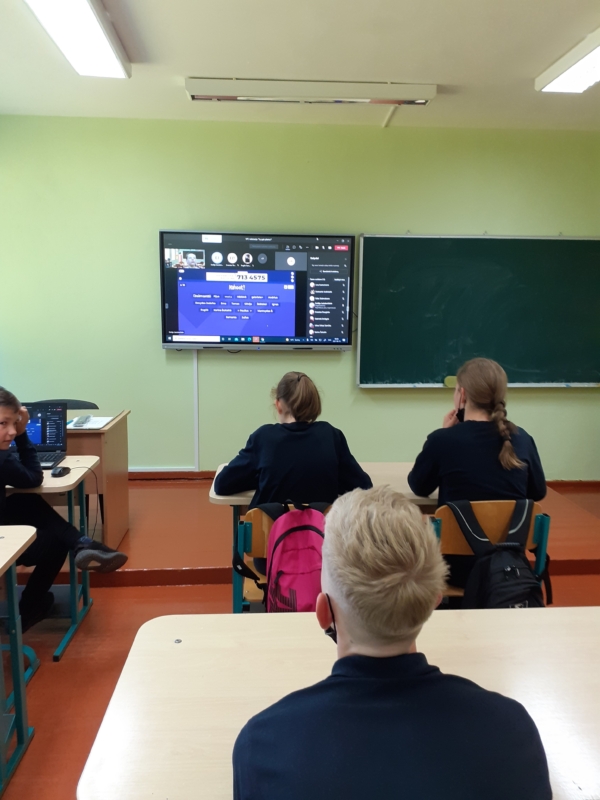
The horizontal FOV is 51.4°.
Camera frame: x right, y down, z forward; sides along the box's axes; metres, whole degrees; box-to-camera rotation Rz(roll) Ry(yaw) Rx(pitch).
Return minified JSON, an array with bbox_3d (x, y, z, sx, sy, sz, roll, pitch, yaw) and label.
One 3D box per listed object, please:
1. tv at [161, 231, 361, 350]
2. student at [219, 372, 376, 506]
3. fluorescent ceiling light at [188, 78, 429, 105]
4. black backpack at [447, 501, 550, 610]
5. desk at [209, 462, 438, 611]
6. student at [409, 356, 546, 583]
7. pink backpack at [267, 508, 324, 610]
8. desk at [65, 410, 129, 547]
[{"bbox_3d":[-0.317,-0.830,4.821,1.490,0.895,0.090,0,8,-4],"label":"tv"},{"bbox_3d":[-0.031,0.504,2.502,0.600,1.255,0.640,0,8,-3],"label":"student"},{"bbox_3d":[0.066,-1.956,4.016,1.570,0.105,0.160,0,8,-4],"label":"fluorescent ceiling light"},{"bbox_3d":[0.663,0.645,2.138,0.330,0.520,0.220,0,8,-3],"label":"black backpack"},{"bbox_3d":[0.267,0.719,2.758,1.280,0.760,0.580,0,8,-3],"label":"desk"},{"bbox_3d":[0.670,0.485,2.500,0.520,1.305,0.620,0,8,-3],"label":"student"},{"bbox_3d":[0.022,0.592,2.092,0.275,0.460,0.200,0,8,-3],"label":"pink backpack"},{"bbox_3d":[-1.642,0.493,3.584,1.220,0.760,0.650,0,8,-3],"label":"desk"}]

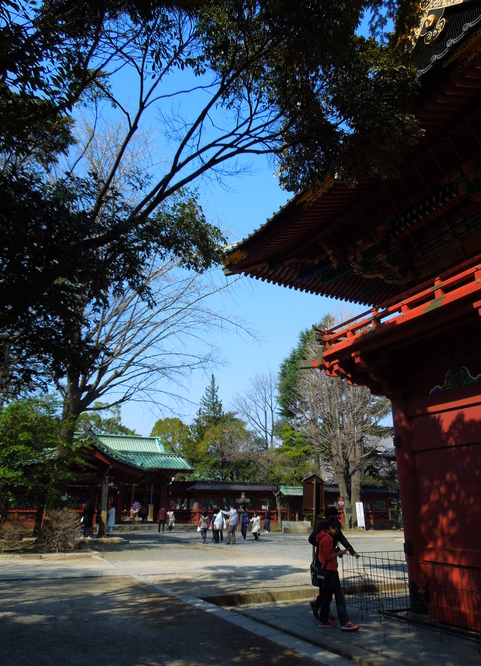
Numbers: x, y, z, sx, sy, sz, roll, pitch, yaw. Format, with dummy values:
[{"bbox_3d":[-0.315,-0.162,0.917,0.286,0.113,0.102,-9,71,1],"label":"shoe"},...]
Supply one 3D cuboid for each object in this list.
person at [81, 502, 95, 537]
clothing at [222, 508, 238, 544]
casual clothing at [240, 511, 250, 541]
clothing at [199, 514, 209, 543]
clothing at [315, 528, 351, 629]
[{"bbox_3d":[-7.492,9.237,23.778,0.480,1.706,0.550,-9,-22,23],"label":"person"},{"bbox_3d":[-0.496,9.136,22.700,0.620,1.580,0.500,-13,-23,32],"label":"clothing"},{"bbox_3d":[0.207,9.969,24.900,0.420,1.480,0.450,-2,-20,5],"label":"casual clothing"},{"bbox_3d":[-1.730,9.417,23.100,0.470,1.350,0.360,-1,-20,3],"label":"clothing"},{"bbox_3d":[1.504,3.921,7.732,0.620,1.379,0.440,-2,-20,8],"label":"clothing"}]

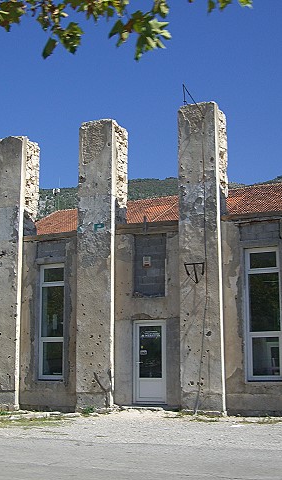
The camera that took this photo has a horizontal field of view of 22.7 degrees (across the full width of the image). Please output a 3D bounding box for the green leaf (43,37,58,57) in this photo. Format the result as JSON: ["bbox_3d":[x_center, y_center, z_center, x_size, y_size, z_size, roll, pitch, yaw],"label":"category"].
[{"bbox_3d":[-0.644,-1.369,5.000,0.100,0.155,0.060,-5,-11,25],"label":"green leaf"}]

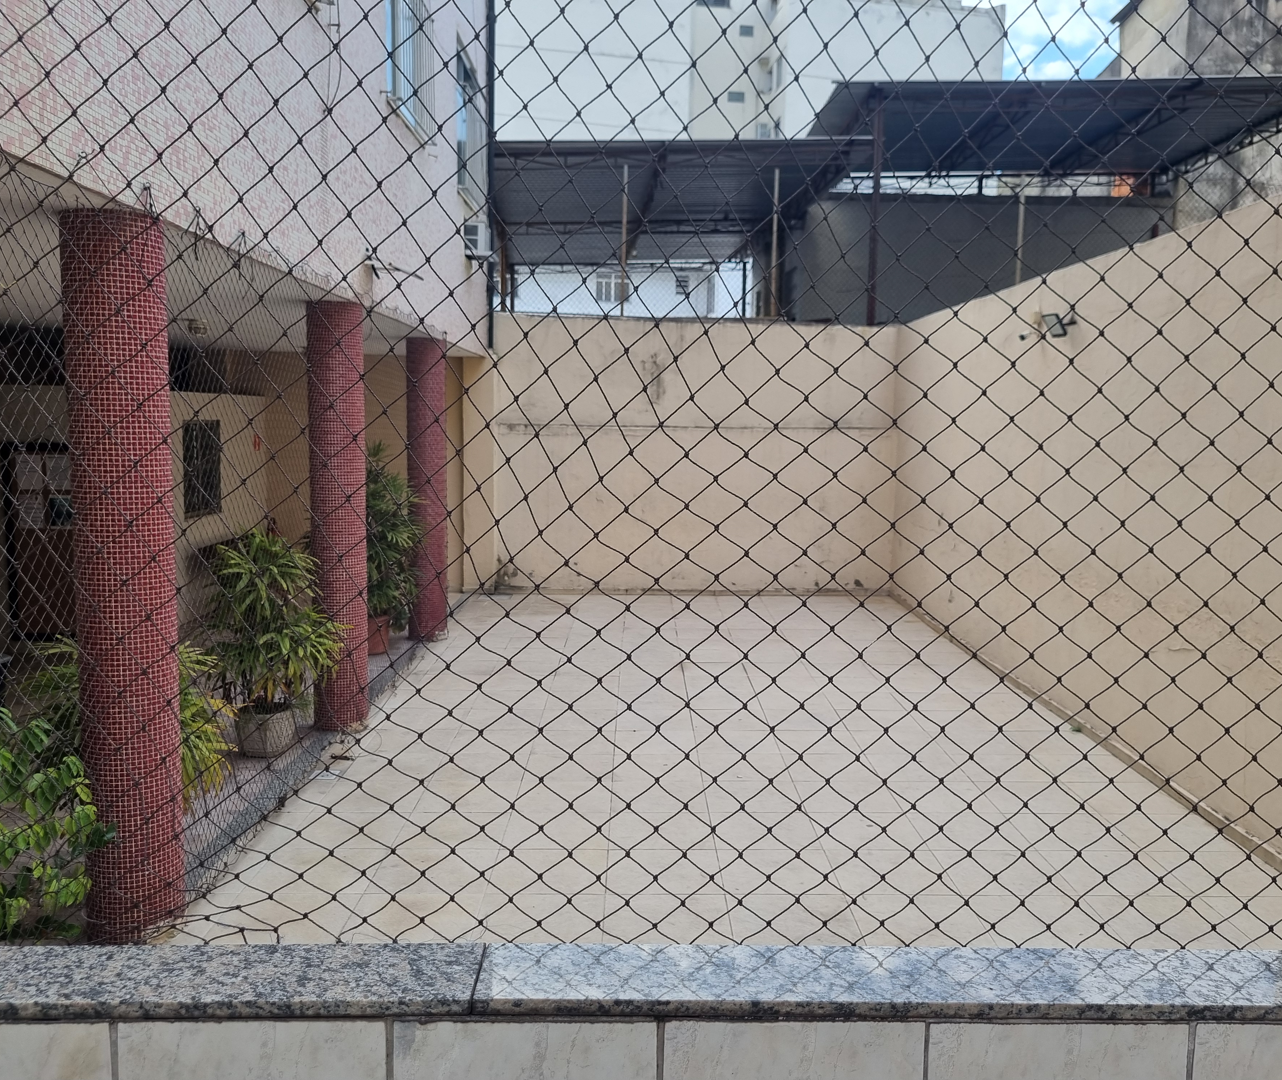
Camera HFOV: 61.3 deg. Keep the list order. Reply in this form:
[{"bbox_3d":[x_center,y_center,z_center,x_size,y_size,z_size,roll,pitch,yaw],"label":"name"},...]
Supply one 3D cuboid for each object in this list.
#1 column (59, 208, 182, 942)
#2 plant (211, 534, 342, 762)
[{"bbox_3d":[-2.156,0.179,4.536,0.384,2.987,0.384,1,6,0],"label":"column"},{"bbox_3d":[-2.392,0.660,7.147,0.884,1.467,0.850,1,6,0],"label":"plant"}]

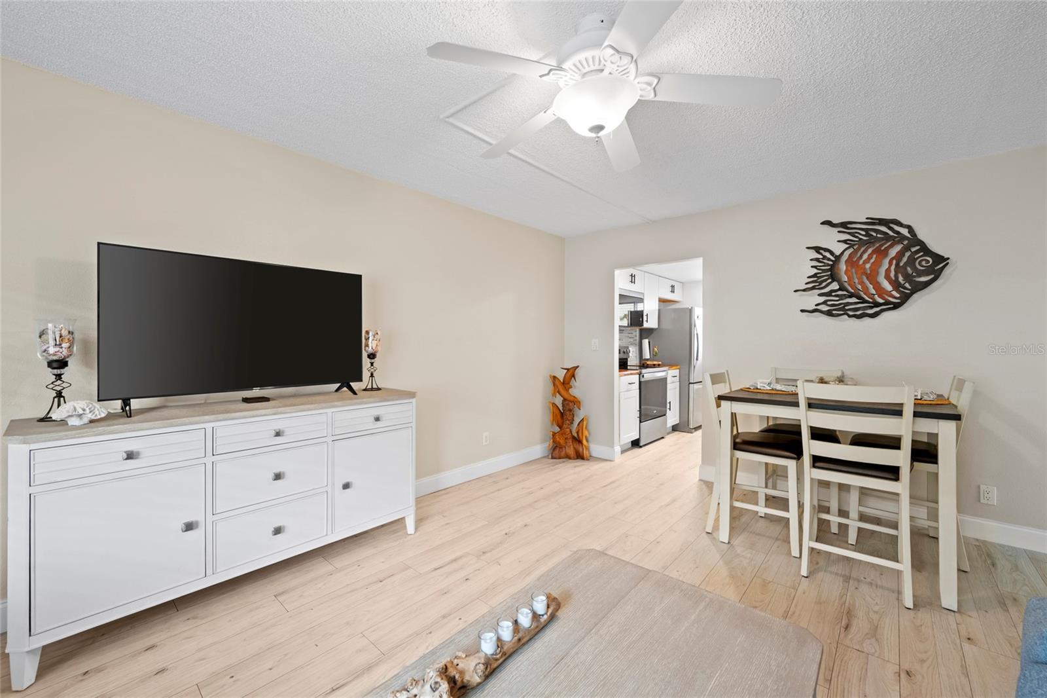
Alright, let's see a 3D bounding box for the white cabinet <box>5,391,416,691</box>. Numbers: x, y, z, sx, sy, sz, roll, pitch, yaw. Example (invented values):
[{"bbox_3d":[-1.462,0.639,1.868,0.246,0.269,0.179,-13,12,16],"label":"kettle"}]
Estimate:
[{"bbox_3d":[-1.423,0.747,2.196,0.510,0.905,1.700,1,1,42],"label":"white cabinet"}]

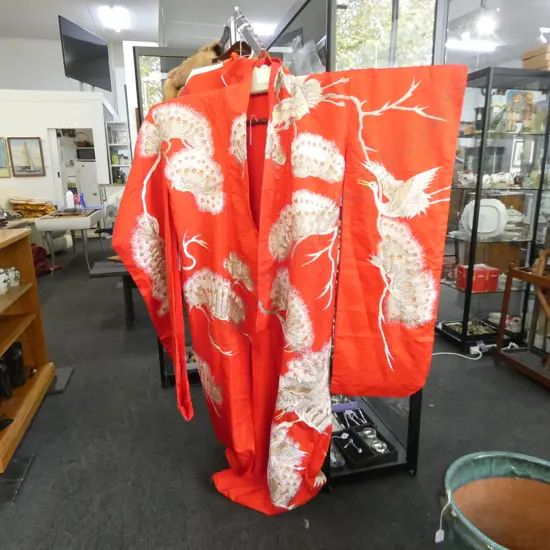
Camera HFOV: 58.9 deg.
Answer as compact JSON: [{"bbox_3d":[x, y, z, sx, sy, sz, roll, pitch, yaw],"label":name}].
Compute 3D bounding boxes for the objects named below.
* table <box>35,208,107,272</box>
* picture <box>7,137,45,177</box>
[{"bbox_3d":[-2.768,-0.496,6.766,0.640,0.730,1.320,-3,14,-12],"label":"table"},{"bbox_3d":[-4.356,-2.067,8.556,0.525,0.671,0.030,-4,14,-14],"label":"picture"}]

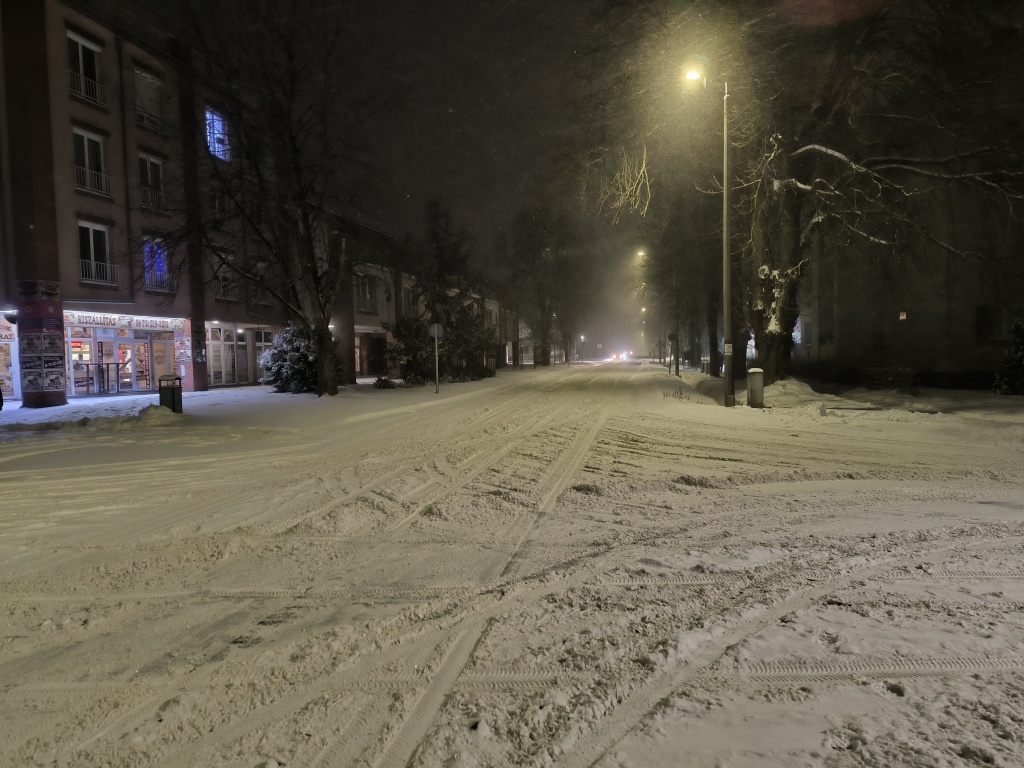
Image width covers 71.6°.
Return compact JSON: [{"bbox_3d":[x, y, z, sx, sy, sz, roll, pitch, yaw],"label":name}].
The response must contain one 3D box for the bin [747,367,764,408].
[{"bbox_3d":[6.078,0.127,17.700,0.380,0.940,0.410,-1,3,11],"label":"bin"}]

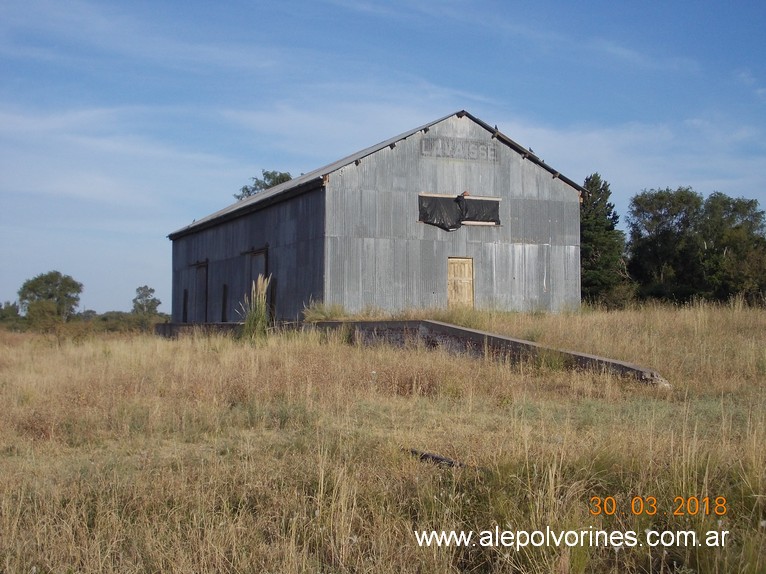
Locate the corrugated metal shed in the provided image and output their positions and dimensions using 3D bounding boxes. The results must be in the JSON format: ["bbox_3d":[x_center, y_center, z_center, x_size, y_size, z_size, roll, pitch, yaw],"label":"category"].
[{"bbox_3d":[-2.120,-2.040,51.400,10.200,7.350,26.400,1,-2,-22],"label":"corrugated metal shed"}]

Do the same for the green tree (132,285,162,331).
[{"bbox_3d":[-32.355,2.954,155.000,4.122,6.595,4.122,0,-2,0],"label":"green tree"}]

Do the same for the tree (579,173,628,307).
[{"bbox_3d":[12.828,-2.138,67.000,3.504,9.324,3.504,0,-2,0],"label":"tree"}]

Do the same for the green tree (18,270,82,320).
[{"bbox_3d":[-38.313,1.556,130.000,7.375,6.914,7.375,0,-2,0],"label":"green tree"}]

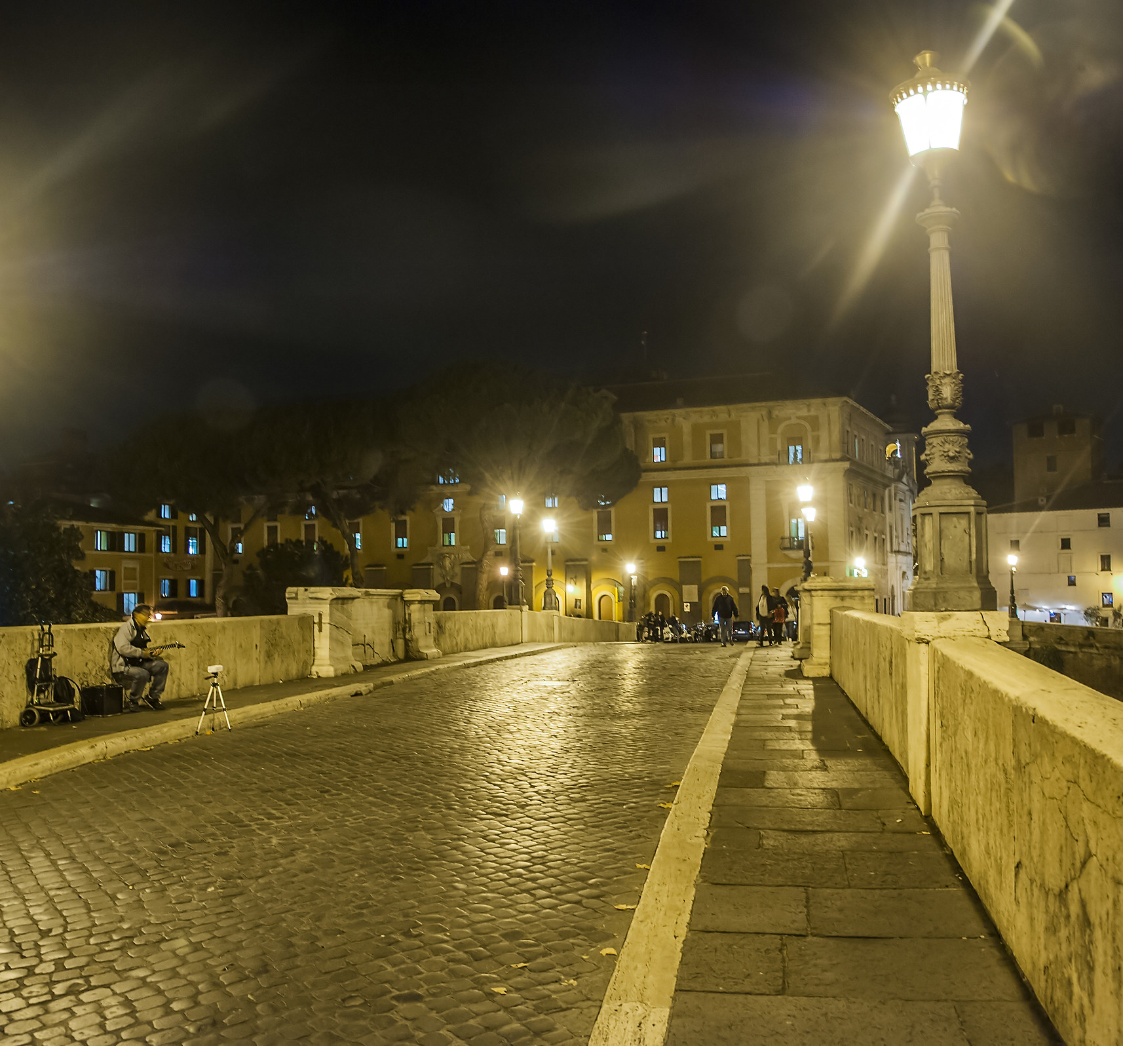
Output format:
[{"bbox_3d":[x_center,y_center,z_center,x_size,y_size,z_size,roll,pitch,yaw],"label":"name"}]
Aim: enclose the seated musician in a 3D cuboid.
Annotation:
[{"bbox_3d":[-4.801,1.535,11.950,0.720,1.200,0.580,1,-4,-20],"label":"seated musician"}]

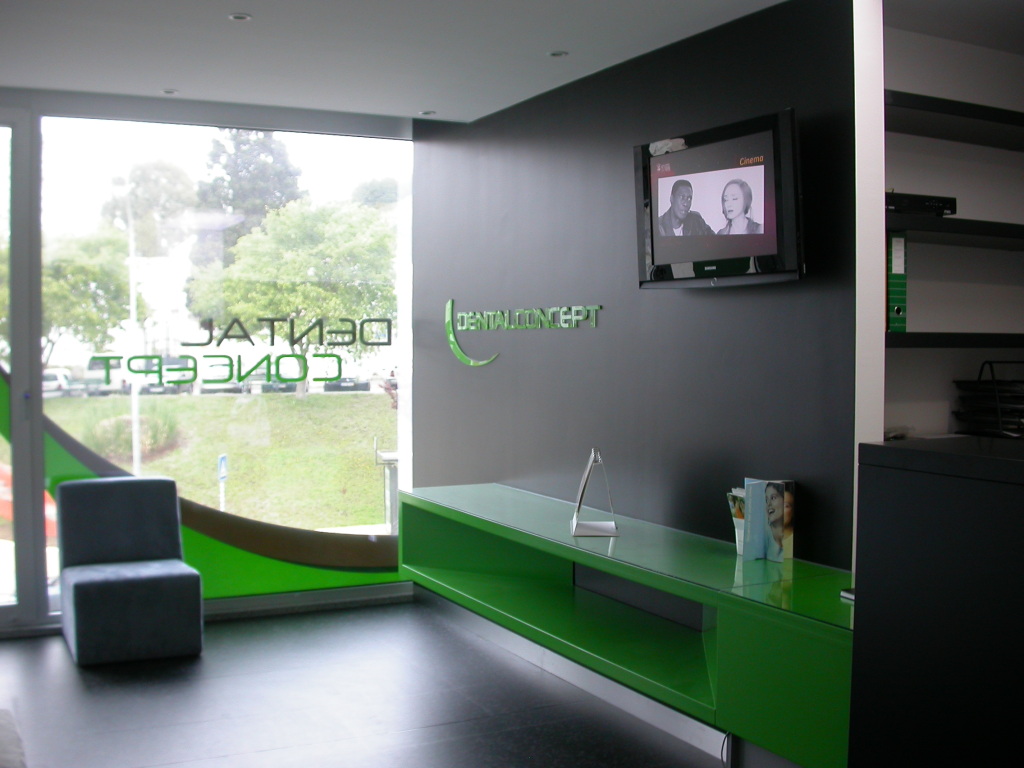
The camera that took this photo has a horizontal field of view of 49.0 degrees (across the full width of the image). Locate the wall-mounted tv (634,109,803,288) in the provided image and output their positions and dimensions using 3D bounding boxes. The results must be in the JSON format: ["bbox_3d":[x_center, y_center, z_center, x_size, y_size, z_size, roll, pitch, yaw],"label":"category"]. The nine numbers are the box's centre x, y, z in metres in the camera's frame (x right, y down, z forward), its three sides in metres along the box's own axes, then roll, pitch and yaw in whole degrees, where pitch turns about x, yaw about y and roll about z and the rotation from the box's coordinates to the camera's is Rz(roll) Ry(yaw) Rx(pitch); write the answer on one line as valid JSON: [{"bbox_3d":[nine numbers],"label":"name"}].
[{"bbox_3d":[0.714,-0.629,3.960,0.083,0.553,0.908,-4,4,-28],"label":"wall-mounted tv"}]

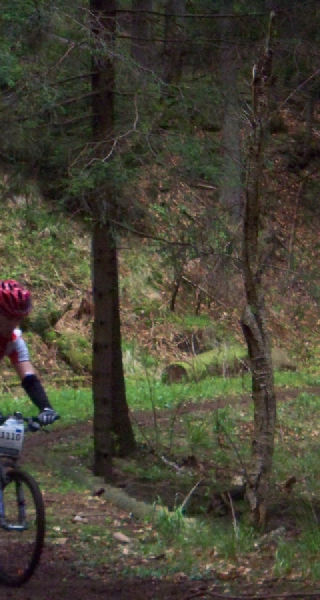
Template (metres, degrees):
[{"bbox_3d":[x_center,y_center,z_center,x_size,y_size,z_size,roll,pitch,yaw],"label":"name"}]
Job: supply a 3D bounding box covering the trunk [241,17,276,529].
[{"bbox_3d":[0.710,-0.200,19.600,0.260,3.720,0.250,0,0,0],"label":"trunk"}]

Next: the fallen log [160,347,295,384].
[{"bbox_3d":[1.100,1.050,43.500,0.480,0.480,3.000,0,0,40],"label":"fallen log"}]

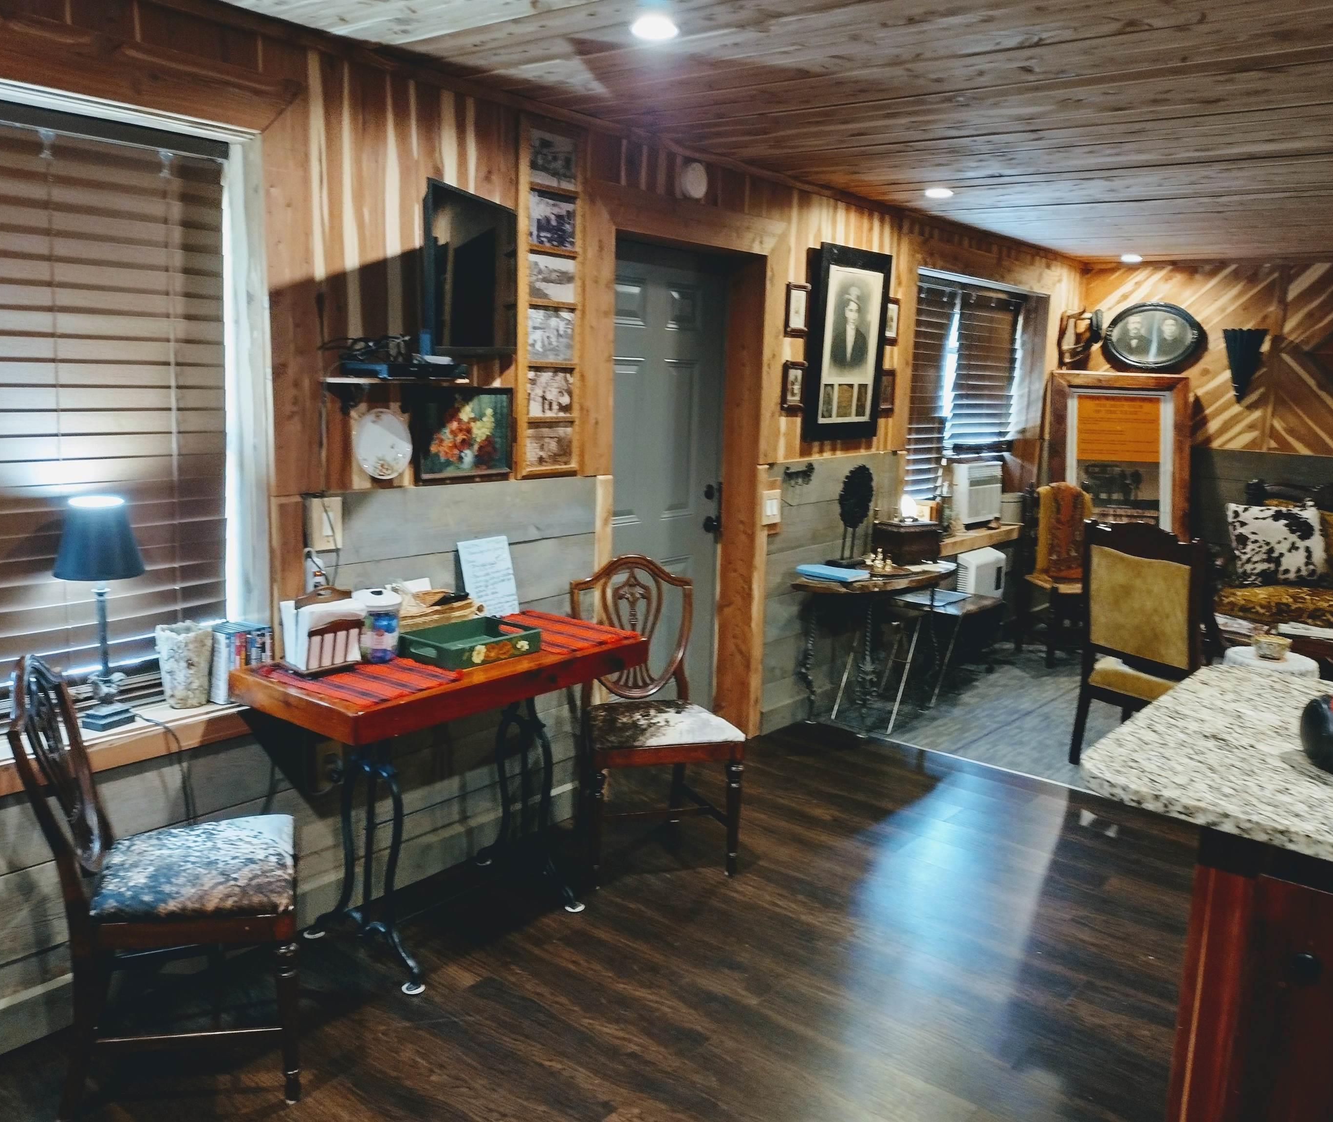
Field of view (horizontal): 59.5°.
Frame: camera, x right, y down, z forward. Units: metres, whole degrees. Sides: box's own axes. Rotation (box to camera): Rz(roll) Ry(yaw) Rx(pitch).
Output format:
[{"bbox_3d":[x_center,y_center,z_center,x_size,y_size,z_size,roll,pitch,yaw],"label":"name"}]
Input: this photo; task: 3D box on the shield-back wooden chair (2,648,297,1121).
[{"bbox_3d":[-1.099,0.660,2.595,0.535,0.945,0.520,-1,10,-17],"label":"shield-back wooden chair"}]

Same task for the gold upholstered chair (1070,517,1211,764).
[{"bbox_3d":[2.024,0.378,4.691,0.520,1.030,0.520,-2,10,-25],"label":"gold upholstered chair"}]

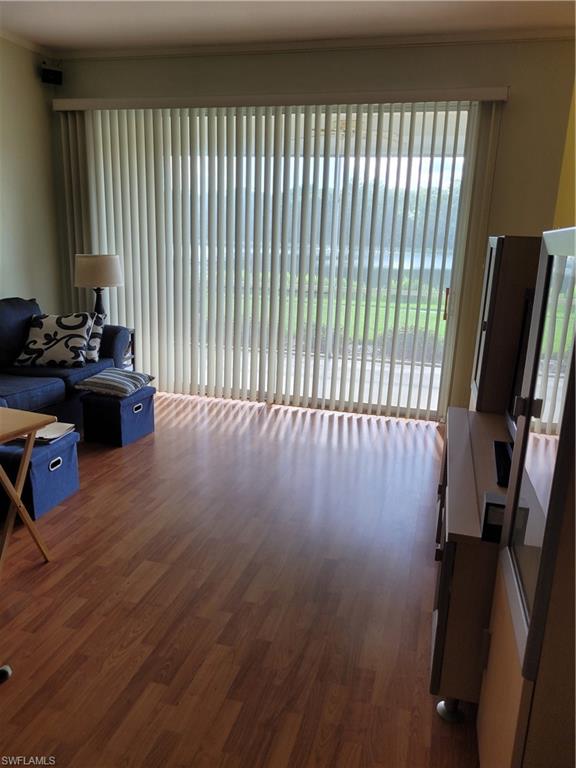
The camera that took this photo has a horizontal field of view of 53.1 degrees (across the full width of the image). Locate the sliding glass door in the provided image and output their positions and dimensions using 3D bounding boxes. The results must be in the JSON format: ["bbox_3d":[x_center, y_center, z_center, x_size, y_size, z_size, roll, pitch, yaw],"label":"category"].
[{"bbox_3d":[-0.312,-0.988,4.767,3.377,2.388,0.100,6,15,14],"label":"sliding glass door"}]

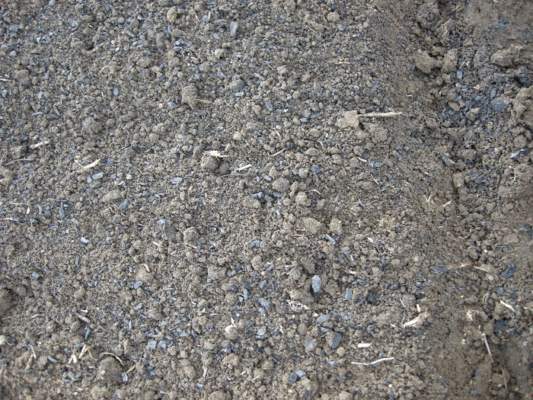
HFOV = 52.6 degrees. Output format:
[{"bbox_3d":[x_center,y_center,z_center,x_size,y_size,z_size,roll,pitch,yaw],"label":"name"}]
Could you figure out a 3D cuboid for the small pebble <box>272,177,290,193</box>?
[{"bbox_3d":[0.021,-0.022,0.750,0.024,0.016,0.021,0,58,0],"label":"small pebble"}]

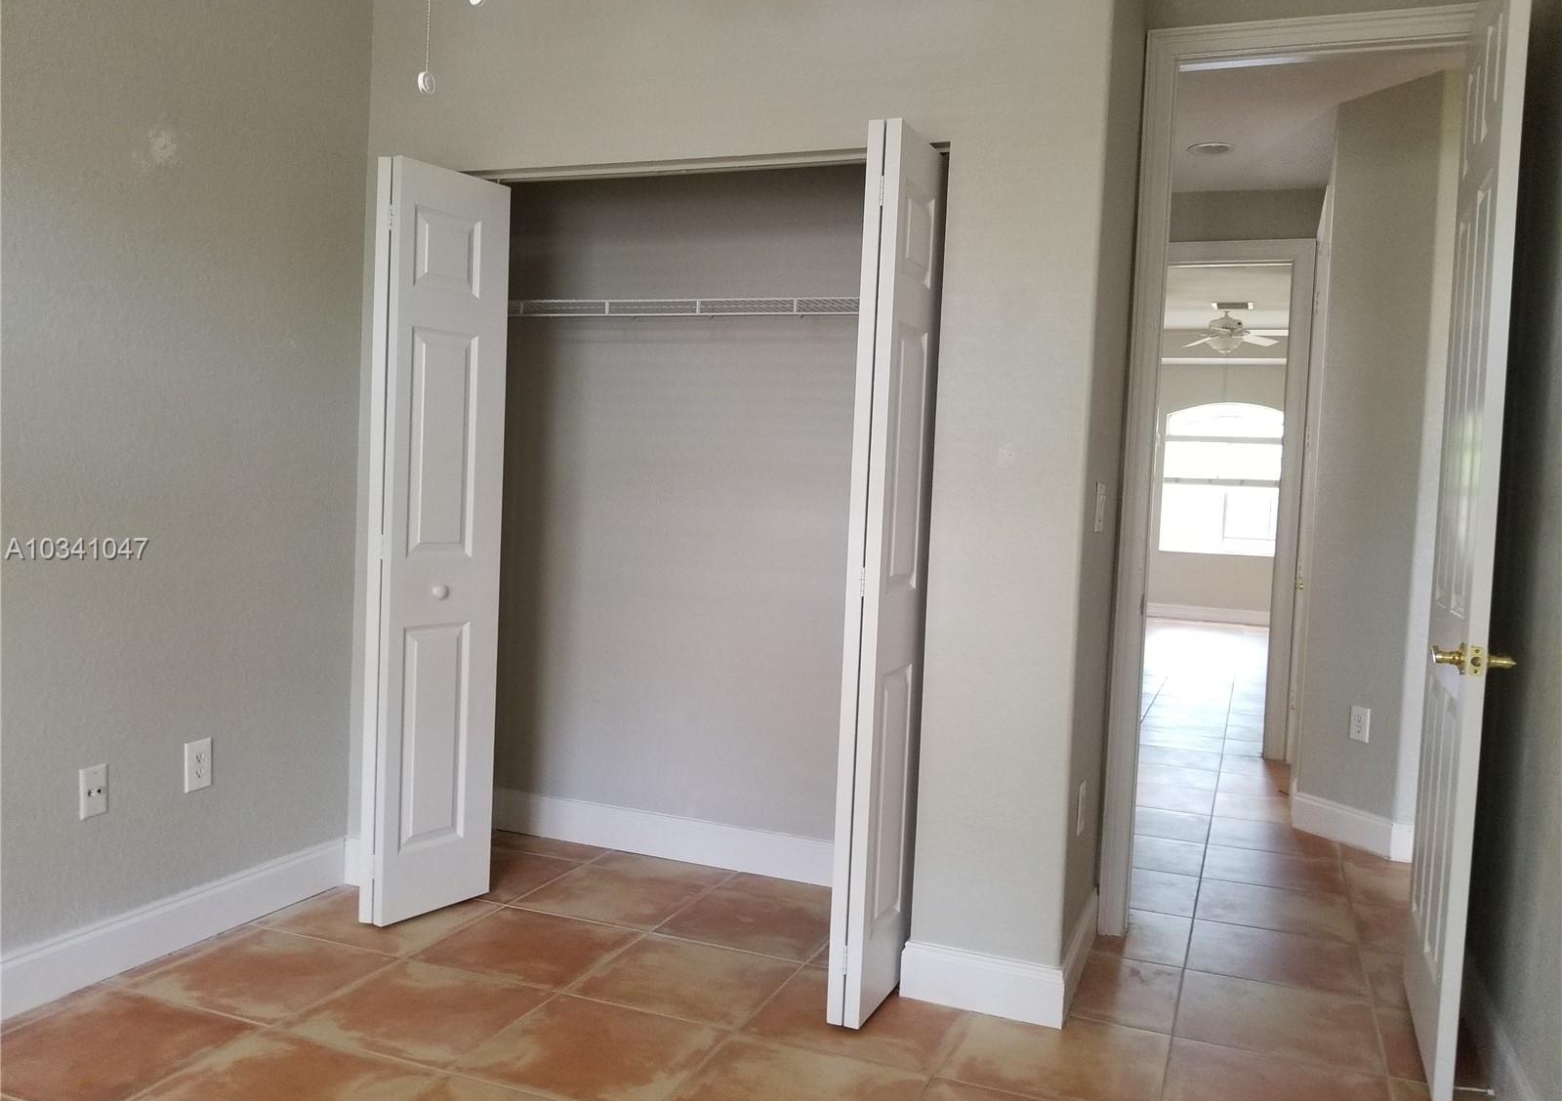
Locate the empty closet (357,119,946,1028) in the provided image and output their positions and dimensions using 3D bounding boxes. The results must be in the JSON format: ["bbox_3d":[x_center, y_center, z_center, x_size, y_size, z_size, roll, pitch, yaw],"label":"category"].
[{"bbox_3d":[-0.250,0.016,3.322,1.498,2.059,0.889,3,3,22],"label":"empty closet"}]

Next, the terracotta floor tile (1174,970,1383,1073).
[{"bbox_3d":[1.188,1.129,2.814,0.448,0.012,0.446,3,2,22],"label":"terracotta floor tile"}]

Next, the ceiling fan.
[{"bbox_3d":[3.541,-1.746,9.300,1.280,0.400,1.280,3,2,22],"label":"ceiling fan"}]

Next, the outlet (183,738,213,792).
[{"bbox_3d":[-1.489,0.548,3.000,0.010,0.126,0.085,3,3,22],"label":"outlet"}]

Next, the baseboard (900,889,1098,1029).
[{"bbox_3d":[0.594,1.019,3.075,0.390,0.136,0.650,3,2,22],"label":"baseboard"}]

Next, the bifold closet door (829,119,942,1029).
[{"bbox_3d":[0.247,0.053,2.815,0.123,2.033,0.365,3,3,25],"label":"bifold closet door"}]

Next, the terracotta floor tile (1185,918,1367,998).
[{"bbox_3d":[1.355,1.120,3.220,0.448,0.012,0.446,3,2,22],"label":"terracotta floor tile"}]

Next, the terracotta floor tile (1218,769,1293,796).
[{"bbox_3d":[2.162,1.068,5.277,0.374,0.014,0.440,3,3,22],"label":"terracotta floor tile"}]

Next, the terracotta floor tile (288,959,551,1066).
[{"bbox_3d":[-0.817,1.049,2.669,0.448,0.012,0.446,3,2,22],"label":"terracotta floor tile"}]

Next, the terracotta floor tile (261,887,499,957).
[{"bbox_3d":[-1.067,1.016,3.248,0.448,0.012,0.446,3,2,22],"label":"terracotta floor tile"}]

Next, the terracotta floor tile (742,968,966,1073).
[{"bbox_3d":[0.188,1.096,2.757,0.457,0.014,0.440,3,3,22],"label":"terracotta floor tile"}]

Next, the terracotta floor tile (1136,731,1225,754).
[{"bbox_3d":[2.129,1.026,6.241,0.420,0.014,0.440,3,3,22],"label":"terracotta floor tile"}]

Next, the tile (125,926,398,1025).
[{"bbox_3d":[-1.232,1.024,2.838,0.448,0.012,0.446,3,2,22],"label":"tile"}]

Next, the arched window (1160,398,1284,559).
[{"bbox_3d":[4.937,-0.796,13.069,1.271,1.677,0.110,3,3,22],"label":"arched window"}]

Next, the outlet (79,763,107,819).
[{"bbox_3d":[-1.587,0.558,2.714,0.009,0.115,0.070,3,2,22],"label":"outlet"}]

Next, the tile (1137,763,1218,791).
[{"bbox_3d":[1.786,1.053,5.452,0.448,0.012,0.446,3,2,22],"label":"tile"}]

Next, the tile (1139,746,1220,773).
[{"bbox_3d":[1.956,1.044,5.868,0.448,0.012,0.446,3,2,22],"label":"tile"}]

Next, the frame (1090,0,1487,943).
[{"bbox_3d":[1.369,-0.142,3.181,0.844,2.517,0.143,3,3,22],"label":"frame"}]

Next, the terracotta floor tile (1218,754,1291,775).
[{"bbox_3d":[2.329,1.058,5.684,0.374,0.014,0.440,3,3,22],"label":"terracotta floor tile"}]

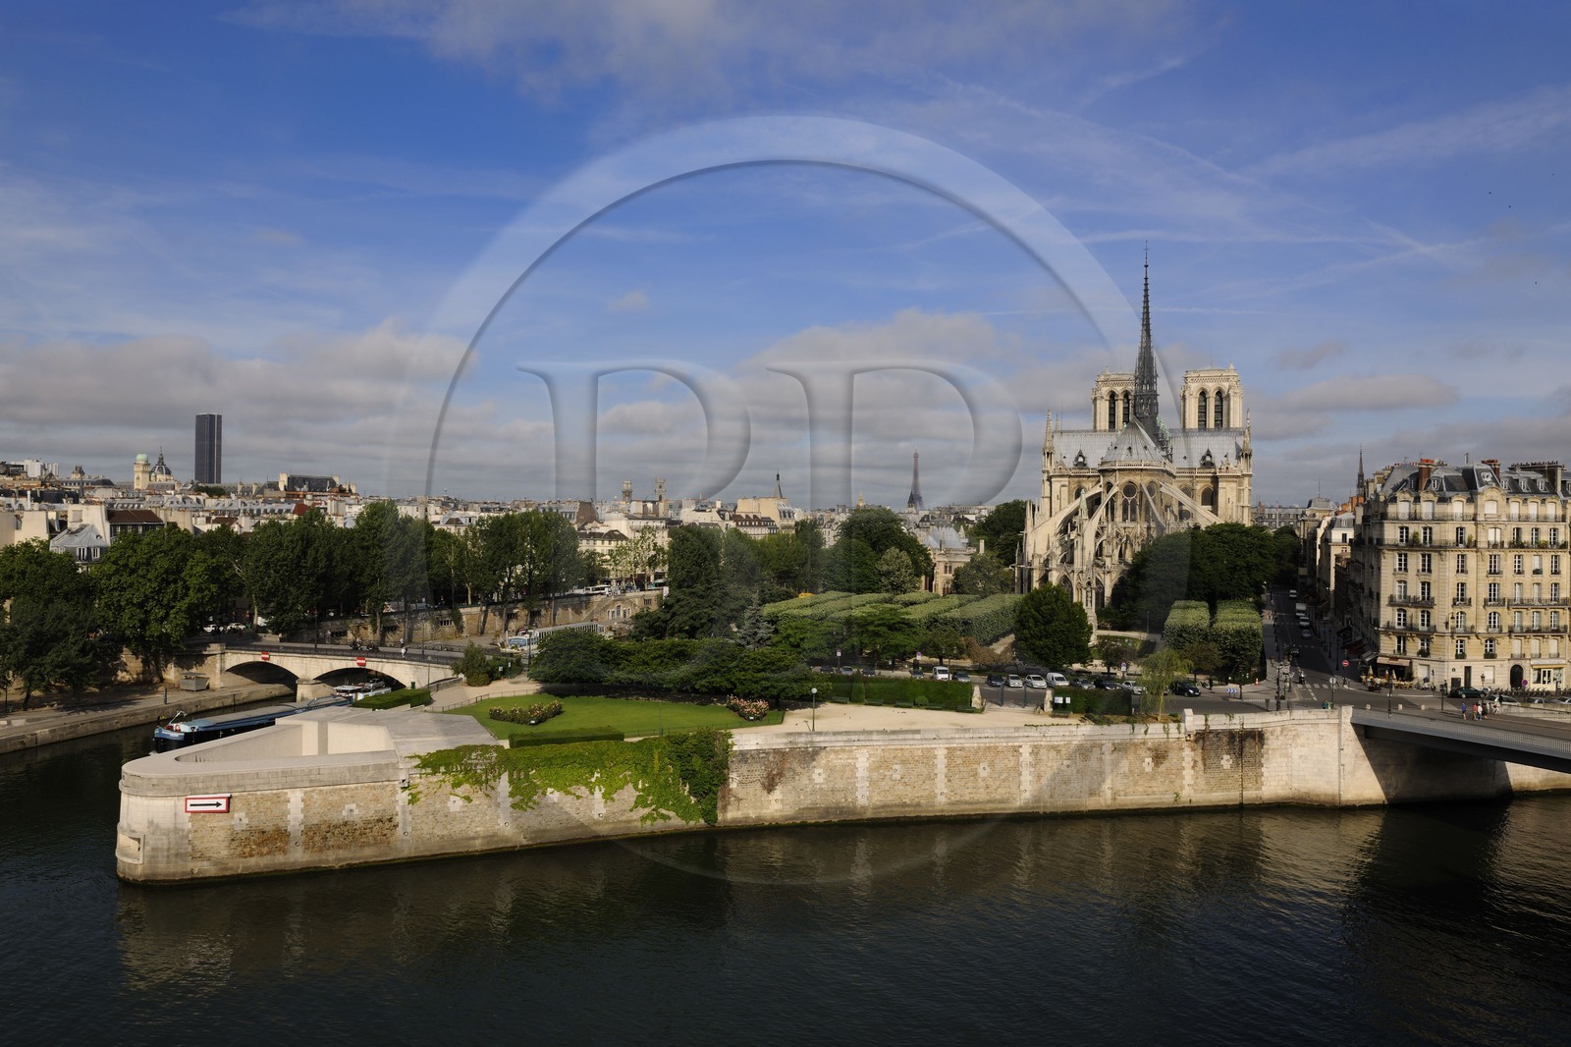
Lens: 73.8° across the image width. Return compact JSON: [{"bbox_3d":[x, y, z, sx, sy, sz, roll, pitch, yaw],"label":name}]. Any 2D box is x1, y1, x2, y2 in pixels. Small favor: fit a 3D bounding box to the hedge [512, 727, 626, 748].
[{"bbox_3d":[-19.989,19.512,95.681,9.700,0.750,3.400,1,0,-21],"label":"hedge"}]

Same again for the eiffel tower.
[{"bbox_3d":[533.374,-148.018,4260.000,125.000,326.000,125.000,1,0,43],"label":"eiffel tower"}]

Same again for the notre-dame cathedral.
[{"bbox_3d":[99.758,-26.995,287.678,48.000,95.000,128.000,1,0,25],"label":"notre-dame cathedral"}]

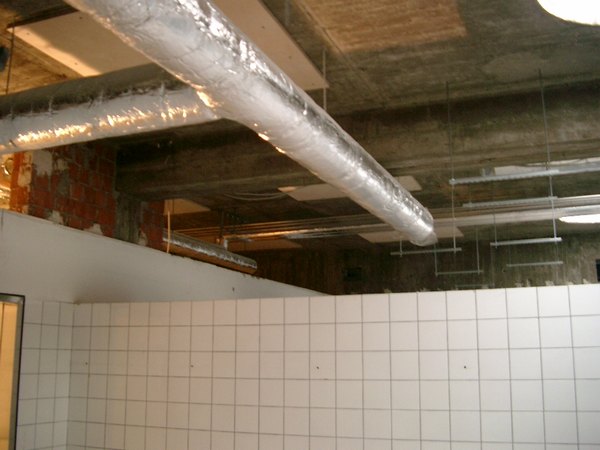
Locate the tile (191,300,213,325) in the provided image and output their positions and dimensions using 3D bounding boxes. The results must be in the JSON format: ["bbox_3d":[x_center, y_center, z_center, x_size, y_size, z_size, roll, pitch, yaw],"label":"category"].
[{"bbox_3d":[-0.593,0.527,3.861,0.150,0.150,0.009,-5,-13,21],"label":"tile"}]

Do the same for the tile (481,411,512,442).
[{"bbox_3d":[0.948,0.972,3.092,0.150,0.150,0.008,-5,-13,21],"label":"tile"}]

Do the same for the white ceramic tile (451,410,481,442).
[{"bbox_3d":[0.818,0.993,3.167,0.150,0.150,0.010,-5,-13,21],"label":"white ceramic tile"}]

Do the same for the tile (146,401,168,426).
[{"bbox_3d":[-0.862,1.133,3.853,0.150,0.150,0.009,-5,-13,21],"label":"tile"}]

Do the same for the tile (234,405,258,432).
[{"bbox_3d":[-0.300,1.091,3.606,0.150,0.150,0.010,-5,-13,21],"label":"tile"}]

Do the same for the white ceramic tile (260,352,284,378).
[{"bbox_3d":[-0.158,0.784,3.587,0.150,0.150,0.009,-5,-13,21],"label":"white ceramic tile"}]

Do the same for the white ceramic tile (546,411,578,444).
[{"bbox_3d":[1.243,0.959,3.037,0.150,0.150,0.009,-5,-13,21],"label":"white ceramic tile"}]

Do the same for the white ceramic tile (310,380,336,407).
[{"bbox_3d":[0.128,0.918,3.492,0.150,0.150,0.009,-5,-13,21],"label":"white ceramic tile"}]

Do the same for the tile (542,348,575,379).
[{"bbox_3d":[1.243,0.670,3.095,0.150,0.150,0.010,-5,-13,21],"label":"tile"}]

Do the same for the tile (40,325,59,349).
[{"bbox_3d":[-1.546,0.693,3.965,0.008,0.150,0.150,-5,-13,21],"label":"tile"}]

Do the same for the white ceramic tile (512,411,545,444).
[{"bbox_3d":[1.077,0.954,3.026,0.150,0.150,0.009,-5,-13,21],"label":"white ceramic tile"}]

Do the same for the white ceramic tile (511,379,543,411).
[{"bbox_3d":[1.094,0.821,3.091,0.150,0.150,0.010,-5,-13,21],"label":"white ceramic tile"}]

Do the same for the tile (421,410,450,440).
[{"bbox_3d":[0.680,1.007,3.220,0.150,0.150,0.010,-5,-13,21],"label":"tile"}]

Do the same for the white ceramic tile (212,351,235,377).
[{"bbox_3d":[-0.442,0.810,3.721,0.150,0.150,0.010,-5,-13,21],"label":"white ceramic tile"}]

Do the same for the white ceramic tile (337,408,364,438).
[{"bbox_3d":[0.264,1.046,3.386,0.150,0.150,0.010,-5,-13,21],"label":"white ceramic tile"}]

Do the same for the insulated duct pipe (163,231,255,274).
[{"bbox_3d":[-1.016,0.340,7.365,0.210,0.210,2.290,-5,-13,21],"label":"insulated duct pipe"}]

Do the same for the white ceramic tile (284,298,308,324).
[{"bbox_3d":[-0.019,0.481,3.615,0.150,0.150,0.010,-5,-13,21],"label":"white ceramic tile"}]

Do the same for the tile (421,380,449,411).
[{"bbox_3d":[0.683,0.863,3.252,0.150,0.150,0.010,-5,-13,21],"label":"tile"}]

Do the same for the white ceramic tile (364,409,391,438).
[{"bbox_3d":[0.402,1.033,3.329,0.150,0.150,0.010,-5,-13,21],"label":"white ceramic tile"}]

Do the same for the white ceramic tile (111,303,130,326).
[{"bbox_3d":[-1.131,0.563,4.033,0.150,0.150,0.008,-5,-13,21],"label":"white ceramic tile"}]

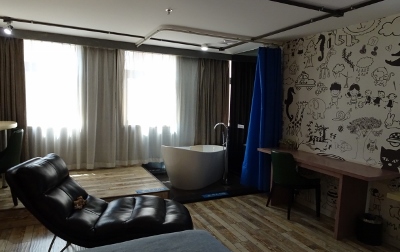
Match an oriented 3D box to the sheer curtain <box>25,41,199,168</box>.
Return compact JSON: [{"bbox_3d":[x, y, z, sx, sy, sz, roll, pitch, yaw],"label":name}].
[{"bbox_3d":[-1.443,-0.322,5.222,3.145,2.184,0.160,-1,5,-26],"label":"sheer curtain"}]

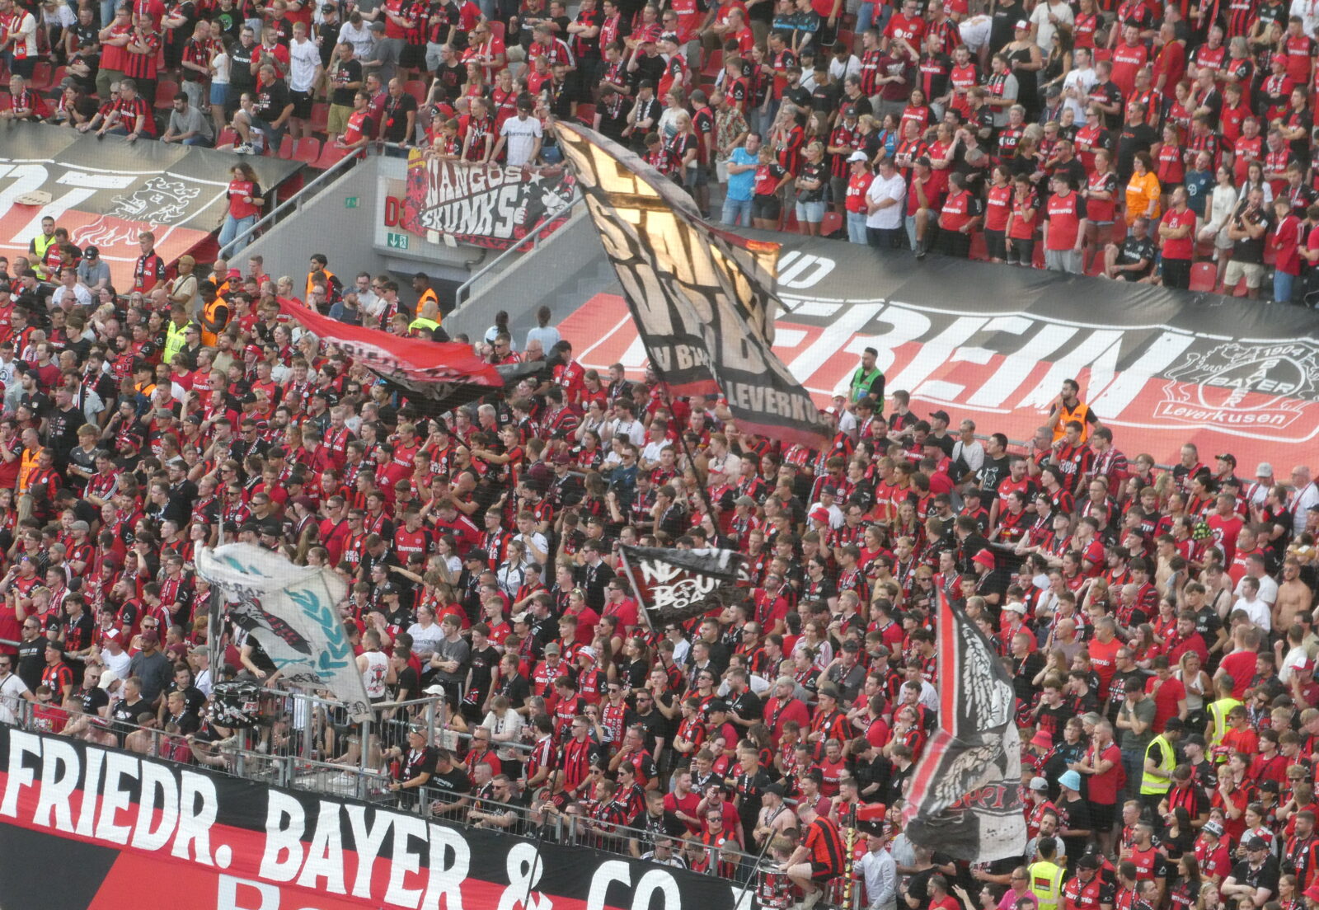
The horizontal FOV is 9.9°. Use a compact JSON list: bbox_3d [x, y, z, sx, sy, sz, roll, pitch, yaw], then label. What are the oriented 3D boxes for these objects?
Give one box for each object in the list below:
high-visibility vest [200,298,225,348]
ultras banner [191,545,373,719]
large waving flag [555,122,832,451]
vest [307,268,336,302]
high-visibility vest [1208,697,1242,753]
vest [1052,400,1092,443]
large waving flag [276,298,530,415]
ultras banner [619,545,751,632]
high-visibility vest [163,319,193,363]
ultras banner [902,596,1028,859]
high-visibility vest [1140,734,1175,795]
[{"bbox_3d":[-5.728,-1.696,97.600,0.310,0.660,0.460,-6,13,-29],"label":"high-visibility vest"},{"bbox_3d":[-4.269,2.006,86.500,1.900,1.950,0.700,4,12,20],"label":"ultras banner"},{"bbox_3d":[0.453,-2.171,98.500,3.550,4.250,1.100,3,10,12],"label":"large waving flag"},{"bbox_3d":[-4.389,-2.097,98.800,0.470,0.660,0.300,8,14,34],"label":"vest"},{"bbox_3d":[6.104,2.977,82.300,0.460,0.670,0.300,-5,12,-24],"label":"high-visibility vest"},{"bbox_3d":[4.835,-0.333,89.500,0.470,0.660,0.290,5,12,22],"label":"vest"},{"bbox_3d":[-3.431,-1.357,104.000,3.450,1.600,1.500,4,10,15],"label":"large waving flag"},{"bbox_3d":[0.286,1.688,96.000,1.620,1.120,0.500,3,10,12],"label":"ultras banner"},{"bbox_3d":[-6.907,-1.621,109.500,0.520,0.680,0.300,5,10,22],"label":"high-visibility vest"},{"bbox_3d":[3.628,3.200,90.500,1.450,3.250,0.900,3,10,12],"label":"ultras banner"},{"bbox_3d":[5.349,3.333,81.900,0.310,0.640,0.440,5,12,24],"label":"high-visibility vest"}]

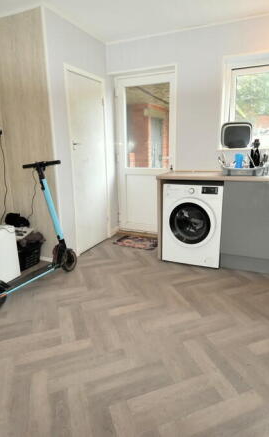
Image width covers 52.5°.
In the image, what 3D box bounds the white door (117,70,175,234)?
[{"bbox_3d":[0.138,-0.791,3.642,0.790,2.060,0.070,6,16,26],"label":"white door"}]

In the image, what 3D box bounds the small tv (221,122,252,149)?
[{"bbox_3d":[1.159,-0.944,3.104,0.325,0.285,0.130,6,16,24],"label":"small tv"}]

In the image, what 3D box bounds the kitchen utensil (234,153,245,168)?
[{"bbox_3d":[1.108,-0.598,2.881,0.095,0.165,0.090,6,16,24],"label":"kitchen utensil"}]

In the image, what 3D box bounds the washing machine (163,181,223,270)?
[{"bbox_3d":[0.701,0.019,3.037,0.605,0.845,0.550,6,16,26],"label":"washing machine"}]

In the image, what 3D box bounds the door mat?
[{"bbox_3d":[0.072,0.315,3.622,0.640,0.012,0.390,6,16,26],"label":"door mat"}]

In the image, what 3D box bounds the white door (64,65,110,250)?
[{"bbox_3d":[-0.544,-0.621,3.327,0.050,2.010,0.735,6,16,24],"label":"white door"}]

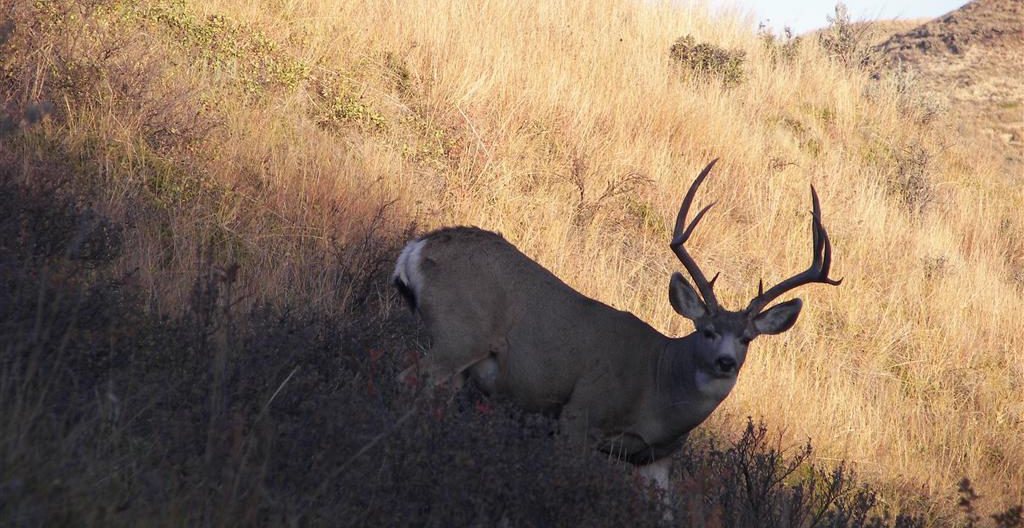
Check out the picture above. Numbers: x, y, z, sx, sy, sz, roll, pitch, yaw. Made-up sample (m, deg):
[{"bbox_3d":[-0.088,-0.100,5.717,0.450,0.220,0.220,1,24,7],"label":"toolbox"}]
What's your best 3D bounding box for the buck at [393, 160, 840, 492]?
[{"bbox_3d":[0.374,0.347,34.500,1.700,1.570,0.620,9,-2,14],"label":"buck"}]

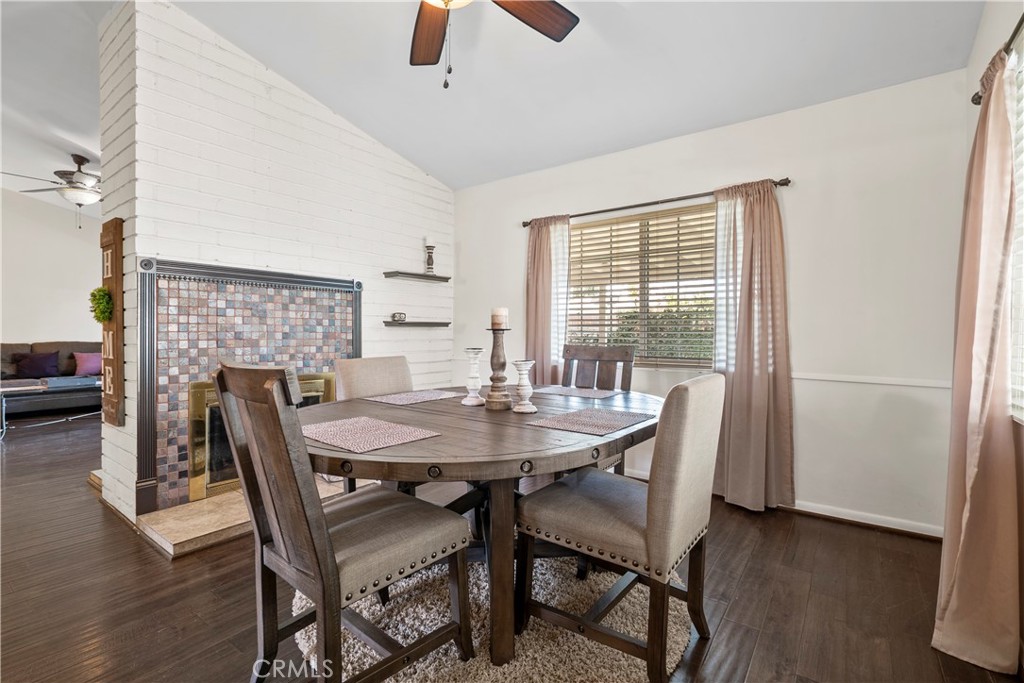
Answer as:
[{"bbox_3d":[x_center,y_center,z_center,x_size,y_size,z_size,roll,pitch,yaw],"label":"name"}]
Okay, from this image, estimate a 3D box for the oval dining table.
[{"bbox_3d":[-0.075,0.648,1.863,1.225,0.765,1.720,1,1,36],"label":"oval dining table"}]

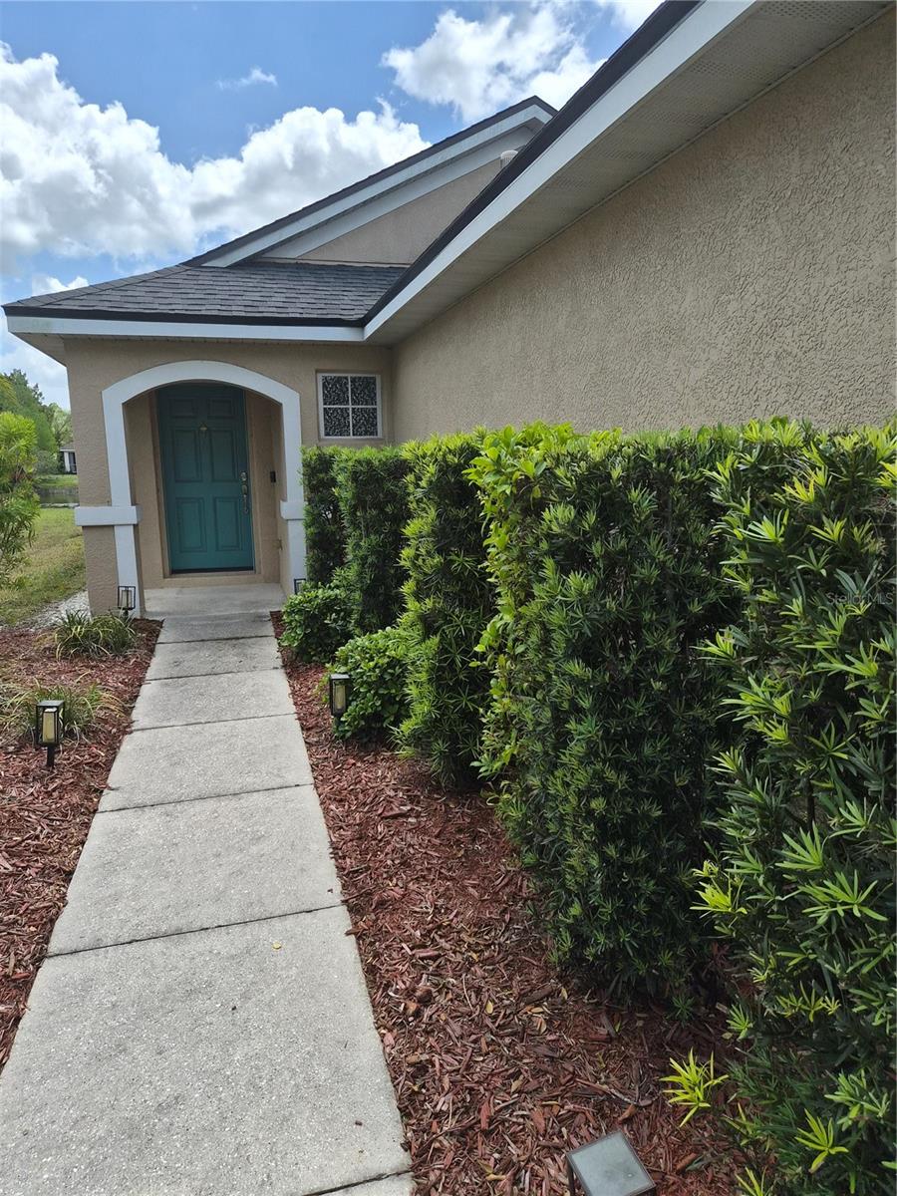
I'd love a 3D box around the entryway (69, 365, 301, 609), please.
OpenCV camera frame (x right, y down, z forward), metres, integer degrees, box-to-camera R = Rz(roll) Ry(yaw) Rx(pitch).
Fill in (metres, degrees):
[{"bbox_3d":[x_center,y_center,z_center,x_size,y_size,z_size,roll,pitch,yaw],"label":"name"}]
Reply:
[{"bbox_3d":[-2.244,-1.022,7.480,1.762,2.326,0.120,-3,11,-15],"label":"entryway"}]

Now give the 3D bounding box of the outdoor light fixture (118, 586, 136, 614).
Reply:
[{"bbox_3d":[-2.860,0.063,7.113,0.115,0.335,0.115,-3,11,-15],"label":"outdoor light fixture"}]

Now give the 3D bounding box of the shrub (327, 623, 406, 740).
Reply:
[{"bbox_3d":[-0.416,0.433,4.324,0.500,0.540,0.510,-3,11,-15],"label":"shrub"}]

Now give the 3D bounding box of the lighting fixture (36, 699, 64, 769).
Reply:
[{"bbox_3d":[-1.910,0.654,3.791,0.105,0.330,0.105,-3,11,-15],"label":"lighting fixture"}]

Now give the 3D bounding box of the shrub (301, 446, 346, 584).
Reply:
[{"bbox_3d":[-0.959,-0.552,7.083,0.560,1.510,0.850,-3,11,-15],"label":"shrub"}]

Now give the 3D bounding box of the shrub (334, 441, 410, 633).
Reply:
[{"bbox_3d":[-0.436,-0.265,5.489,0.560,1.500,0.950,-3,11,-15],"label":"shrub"}]

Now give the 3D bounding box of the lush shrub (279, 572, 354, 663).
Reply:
[{"bbox_3d":[-0.984,0.122,5.944,0.530,0.590,0.530,-3,11,-15],"label":"lush shrub"}]

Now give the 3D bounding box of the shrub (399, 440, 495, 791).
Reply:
[{"bbox_3d":[0.122,0.033,3.844,0.620,1.570,0.680,-4,10,-15],"label":"shrub"}]

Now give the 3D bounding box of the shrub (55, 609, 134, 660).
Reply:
[{"bbox_3d":[-2.721,0.256,6.135,0.560,0.300,0.520,-3,11,-15],"label":"shrub"}]

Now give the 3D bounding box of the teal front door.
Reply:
[{"bbox_3d":[-2.742,-1.338,9.051,0.929,2.116,0.070,-3,11,-15],"label":"teal front door"}]

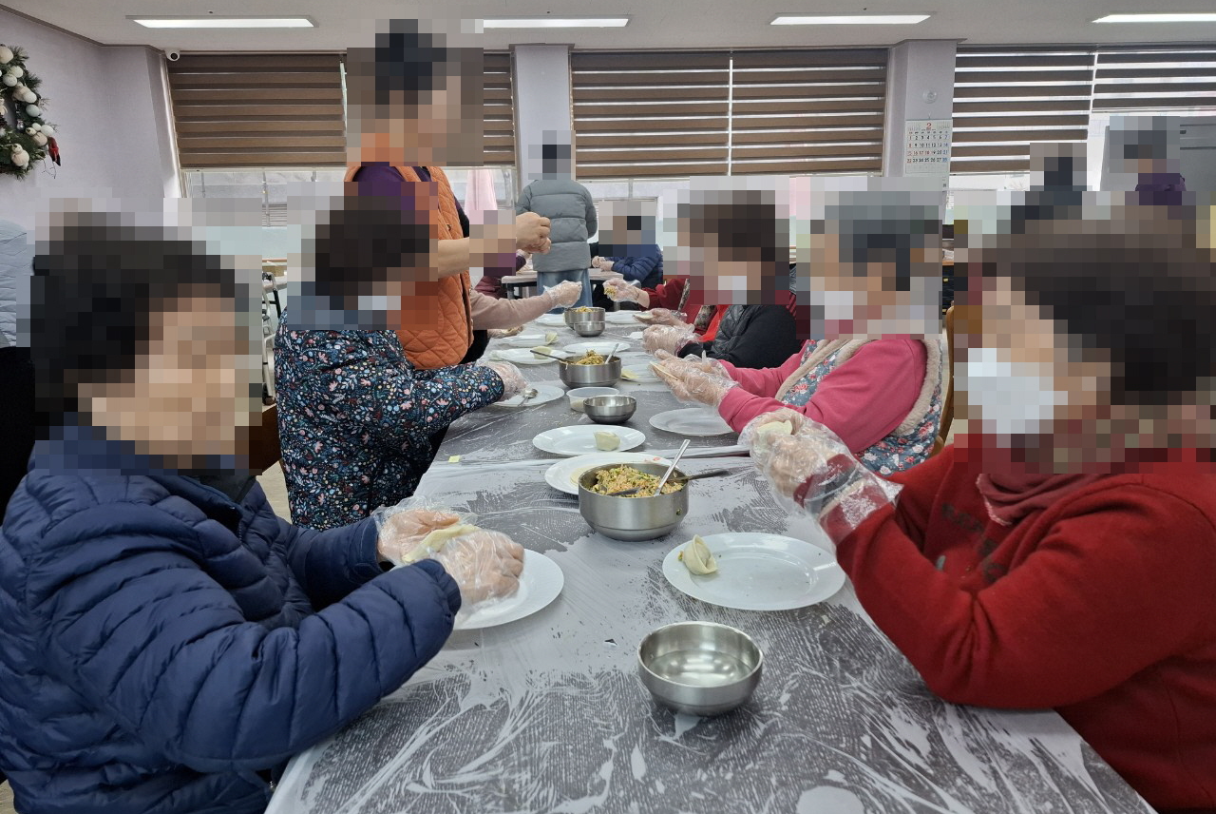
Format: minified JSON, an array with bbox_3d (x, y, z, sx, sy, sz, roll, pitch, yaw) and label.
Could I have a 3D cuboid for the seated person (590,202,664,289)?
[{"bbox_3d":[0.176,-0.917,6.402,0.650,1.200,0.480,-3,14,-5],"label":"seated person"}]

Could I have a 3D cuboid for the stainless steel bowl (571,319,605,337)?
[{"bbox_3d":[-0.075,-0.326,3.402,0.131,0.050,0.131,-1,13,0],"label":"stainless steel bowl"}]

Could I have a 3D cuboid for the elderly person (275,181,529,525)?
[{"bbox_3d":[-0.464,0.157,1.958,0.650,1.260,0.500,-6,14,-19],"label":"elderly person"}]

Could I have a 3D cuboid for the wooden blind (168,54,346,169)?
[{"bbox_3d":[-2.995,-2.544,6.954,1.421,0.931,0.070,-3,14,-5],"label":"wooden blind"}]

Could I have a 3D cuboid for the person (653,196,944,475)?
[{"bbox_3d":[0.435,0.146,1.881,0.670,1.230,0.500,-3,14,-7],"label":"person"}]

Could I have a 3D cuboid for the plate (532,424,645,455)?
[{"bbox_3d":[-0.039,0.079,1.714,0.239,0.022,0.239,-1,14,0],"label":"plate"}]

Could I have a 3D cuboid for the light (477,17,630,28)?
[{"bbox_3d":[-0.457,-2.925,6.123,1.210,0.035,0.235,-3,14,-5],"label":"light"}]

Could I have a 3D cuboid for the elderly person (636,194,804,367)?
[{"bbox_3d":[0.368,-0.015,2.606,0.640,1.260,0.480,-4,14,-10],"label":"elderly person"}]

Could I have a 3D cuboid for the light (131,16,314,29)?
[{"bbox_3d":[-2.881,-2.897,6.100,1.250,0.060,0.280,-2,14,-4],"label":"light"}]

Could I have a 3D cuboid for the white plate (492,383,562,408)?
[{"bbox_3d":[-0.233,-0.020,2.142,0.242,0.022,0.242,-3,14,-5],"label":"white plate"}]

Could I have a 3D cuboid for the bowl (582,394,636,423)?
[{"bbox_3d":[0.007,0.007,2.008,0.131,0.050,0.131,-1,13,0],"label":"bowl"}]

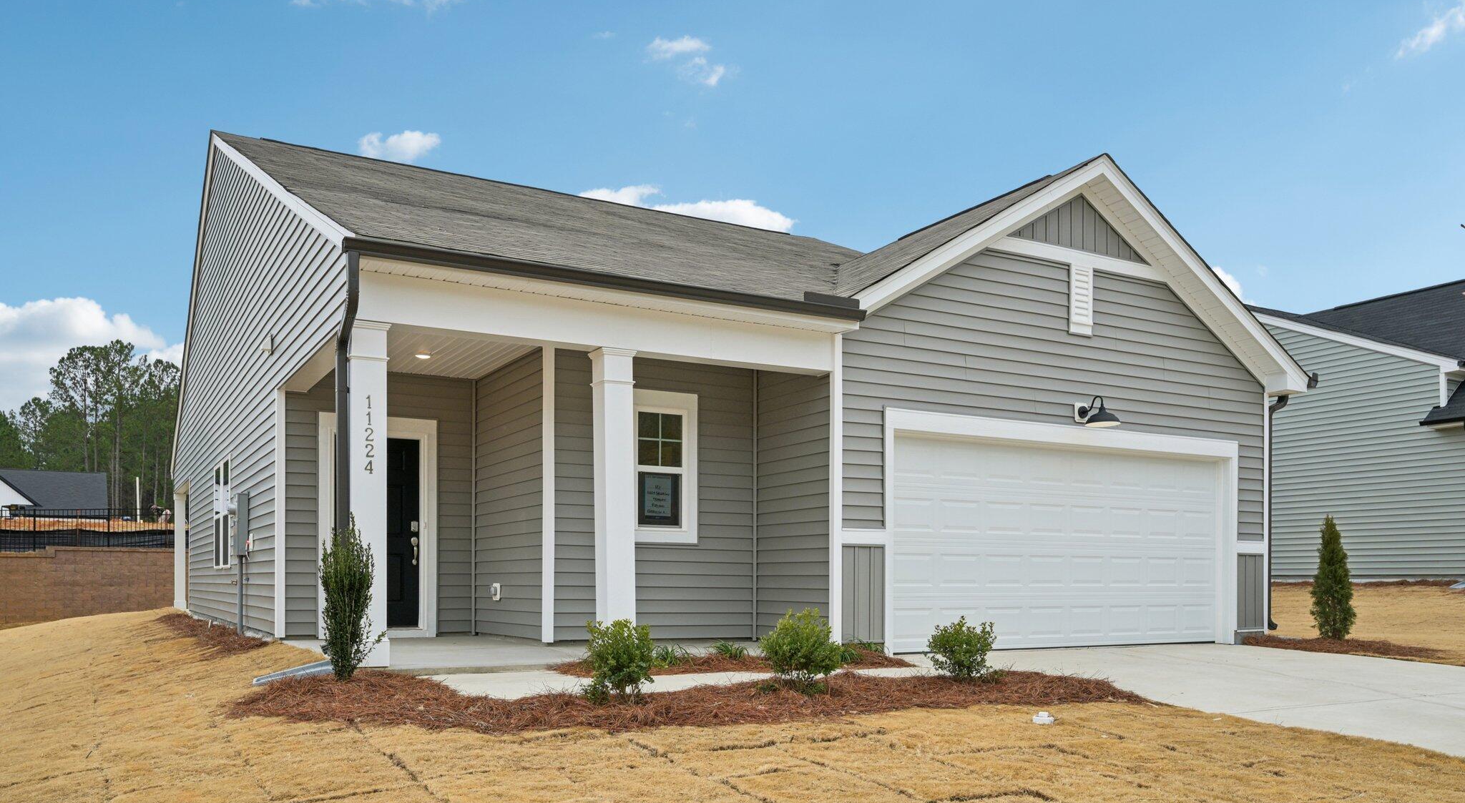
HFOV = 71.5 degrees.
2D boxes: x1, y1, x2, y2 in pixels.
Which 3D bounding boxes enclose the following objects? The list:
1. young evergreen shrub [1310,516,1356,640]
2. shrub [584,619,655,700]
[{"bbox_3d":[7.242,2.127,12.273,0.555,1.494,0.535,3,-7,-29],"label":"young evergreen shrub"},{"bbox_3d":[-0.725,1.657,6.543,0.454,0.525,0.454,0,-6,0],"label":"shrub"}]

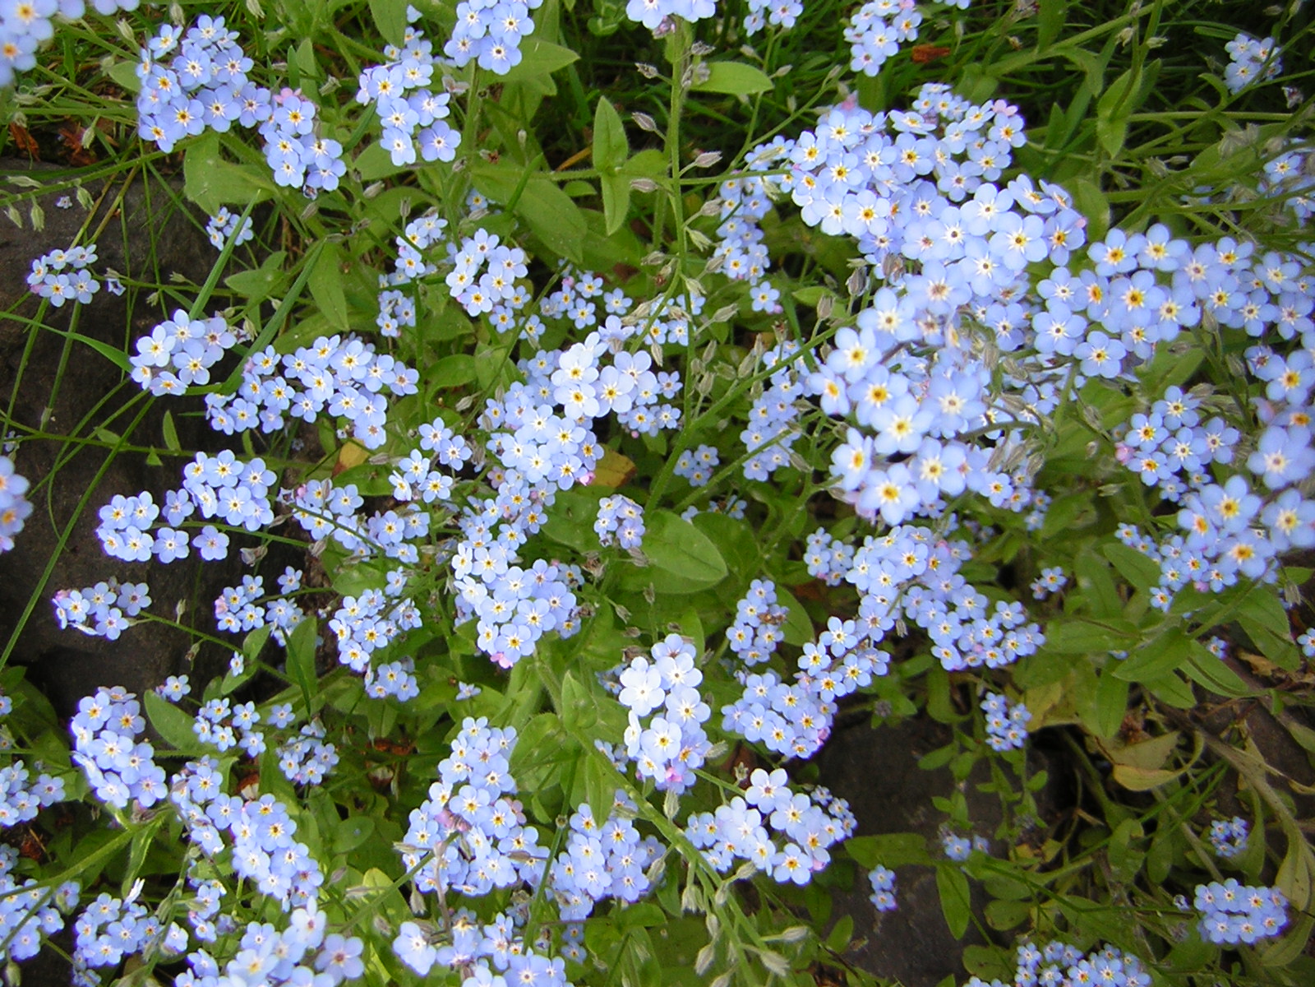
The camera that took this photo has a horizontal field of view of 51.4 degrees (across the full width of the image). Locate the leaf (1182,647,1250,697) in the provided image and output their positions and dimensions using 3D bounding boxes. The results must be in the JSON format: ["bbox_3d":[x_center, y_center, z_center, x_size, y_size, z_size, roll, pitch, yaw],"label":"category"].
[{"bbox_3d":[0.208,0.067,0.510,0.027,0.005,0.011,37,80,23],"label":"leaf"}]

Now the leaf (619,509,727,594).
[{"bbox_3d":[0.007,0.022,0.485,0.041,0.008,0.026,21,72,8],"label":"leaf"}]

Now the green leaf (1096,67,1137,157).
[{"bbox_3d":[0.161,-0.134,0.480,0.013,0.008,0.032,11,68,4],"label":"green leaf"}]

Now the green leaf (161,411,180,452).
[{"bbox_3d":[-0.142,-0.018,0.400,0.005,0.003,0.014,-25,68,13],"label":"green leaf"}]

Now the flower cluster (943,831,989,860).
[{"bbox_3d":[0.115,0.131,0.510,0.018,0.012,0.013,0,58,0],"label":"flower cluster"}]

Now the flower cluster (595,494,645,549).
[{"bbox_3d":[-0.012,0.009,0.430,0.015,0.012,0.014,0,57,0],"label":"flower cluster"}]

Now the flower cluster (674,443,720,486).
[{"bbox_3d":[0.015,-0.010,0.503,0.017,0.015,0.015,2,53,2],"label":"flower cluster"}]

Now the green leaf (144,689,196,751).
[{"bbox_3d":[-0.163,0.076,0.460,0.028,0.006,0.010,42,66,8],"label":"green leaf"}]

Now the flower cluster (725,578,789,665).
[{"bbox_3d":[0.033,0.043,0.455,0.021,0.019,0.023,0,58,0],"label":"flower cluster"}]

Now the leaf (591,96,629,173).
[{"bbox_3d":[-0.015,-0.113,0.430,0.012,0.004,0.028,-6,73,-2],"label":"leaf"}]

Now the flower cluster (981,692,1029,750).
[{"bbox_3d":[0.127,0.083,0.500,0.018,0.016,0.017,0,58,0],"label":"flower cluster"}]

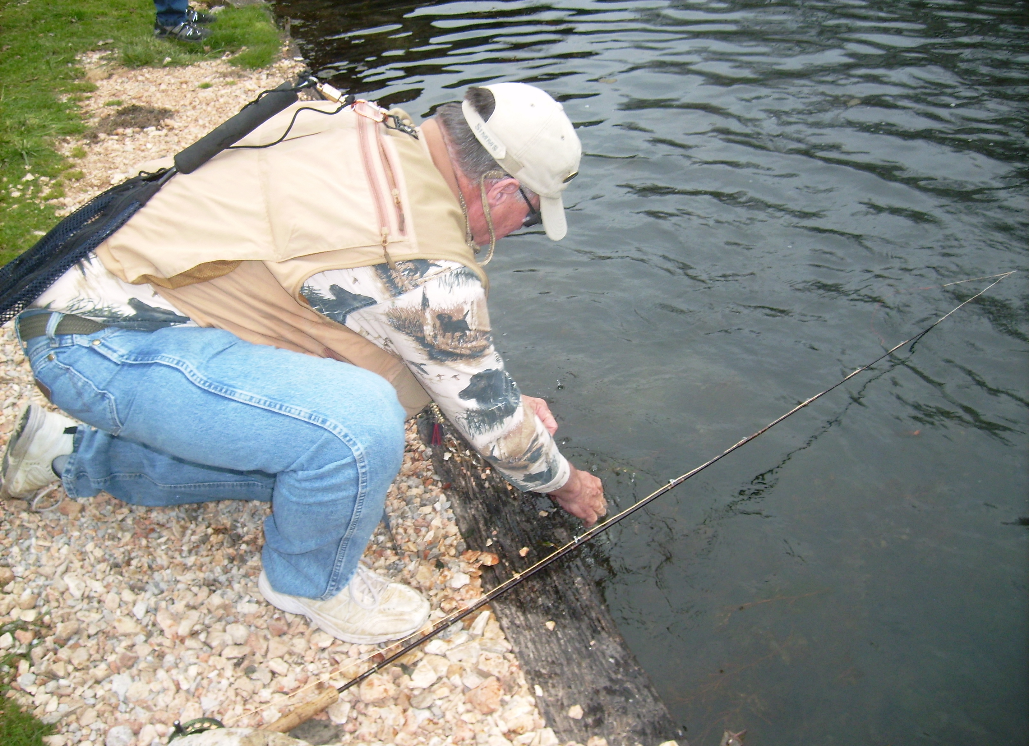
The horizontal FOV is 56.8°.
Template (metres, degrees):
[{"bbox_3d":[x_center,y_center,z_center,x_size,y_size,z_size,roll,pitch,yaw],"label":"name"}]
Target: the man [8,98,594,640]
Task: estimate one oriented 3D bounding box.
[{"bbox_3d":[-0.388,-0.046,1.606,1.130,0.910,0.560,0,35,-4],"label":"man"}]

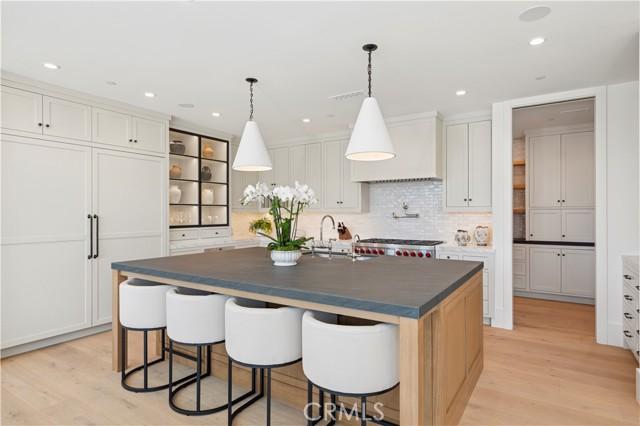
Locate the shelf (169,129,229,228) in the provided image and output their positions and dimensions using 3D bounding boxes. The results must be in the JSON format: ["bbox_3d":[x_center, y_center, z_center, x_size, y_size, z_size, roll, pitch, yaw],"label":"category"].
[{"bbox_3d":[-2.020,-0.482,5.650,0.360,1.432,1.190,0,0,33],"label":"shelf"}]

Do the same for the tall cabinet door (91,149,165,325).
[{"bbox_3d":[-2.336,0.279,4.384,0.050,2.008,0.902,0,0,33],"label":"tall cabinet door"}]

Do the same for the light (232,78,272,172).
[{"bbox_3d":[-0.683,-0.902,3.594,0.405,0.885,0.405,0,0,0],"label":"light"}]

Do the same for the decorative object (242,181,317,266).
[{"bbox_3d":[-0.350,0.077,3.060,0.620,0.725,0.500,0,0,-6],"label":"decorative object"}]

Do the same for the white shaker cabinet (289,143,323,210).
[{"bbox_3d":[-0.187,-0.608,6.322,0.726,1.186,0.302,0,0,33],"label":"white shaker cabinet"}]

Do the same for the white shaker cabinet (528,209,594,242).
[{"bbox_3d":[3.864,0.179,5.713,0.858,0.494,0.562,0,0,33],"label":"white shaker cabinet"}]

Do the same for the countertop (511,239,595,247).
[{"bbox_3d":[3.689,0.453,5.820,1.321,0.046,0.614,0,0,33],"label":"countertop"}]

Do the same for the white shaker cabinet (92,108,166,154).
[{"bbox_3d":[-2.562,-0.988,4.529,0.614,0.426,0.913,0,0,33],"label":"white shaker cabinet"}]

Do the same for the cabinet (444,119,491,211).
[{"bbox_3d":[2.101,-0.627,4.953,0.676,1.230,0.330,0,0,33],"label":"cabinet"}]

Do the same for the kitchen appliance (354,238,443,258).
[{"bbox_3d":[1.207,0.917,5.307,1.215,0.965,0.710,0,0,33],"label":"kitchen appliance"}]

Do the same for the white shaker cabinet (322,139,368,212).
[{"bbox_3d":[0.426,-0.606,5.925,0.734,1.201,0.302,0,0,33],"label":"white shaker cabinet"}]

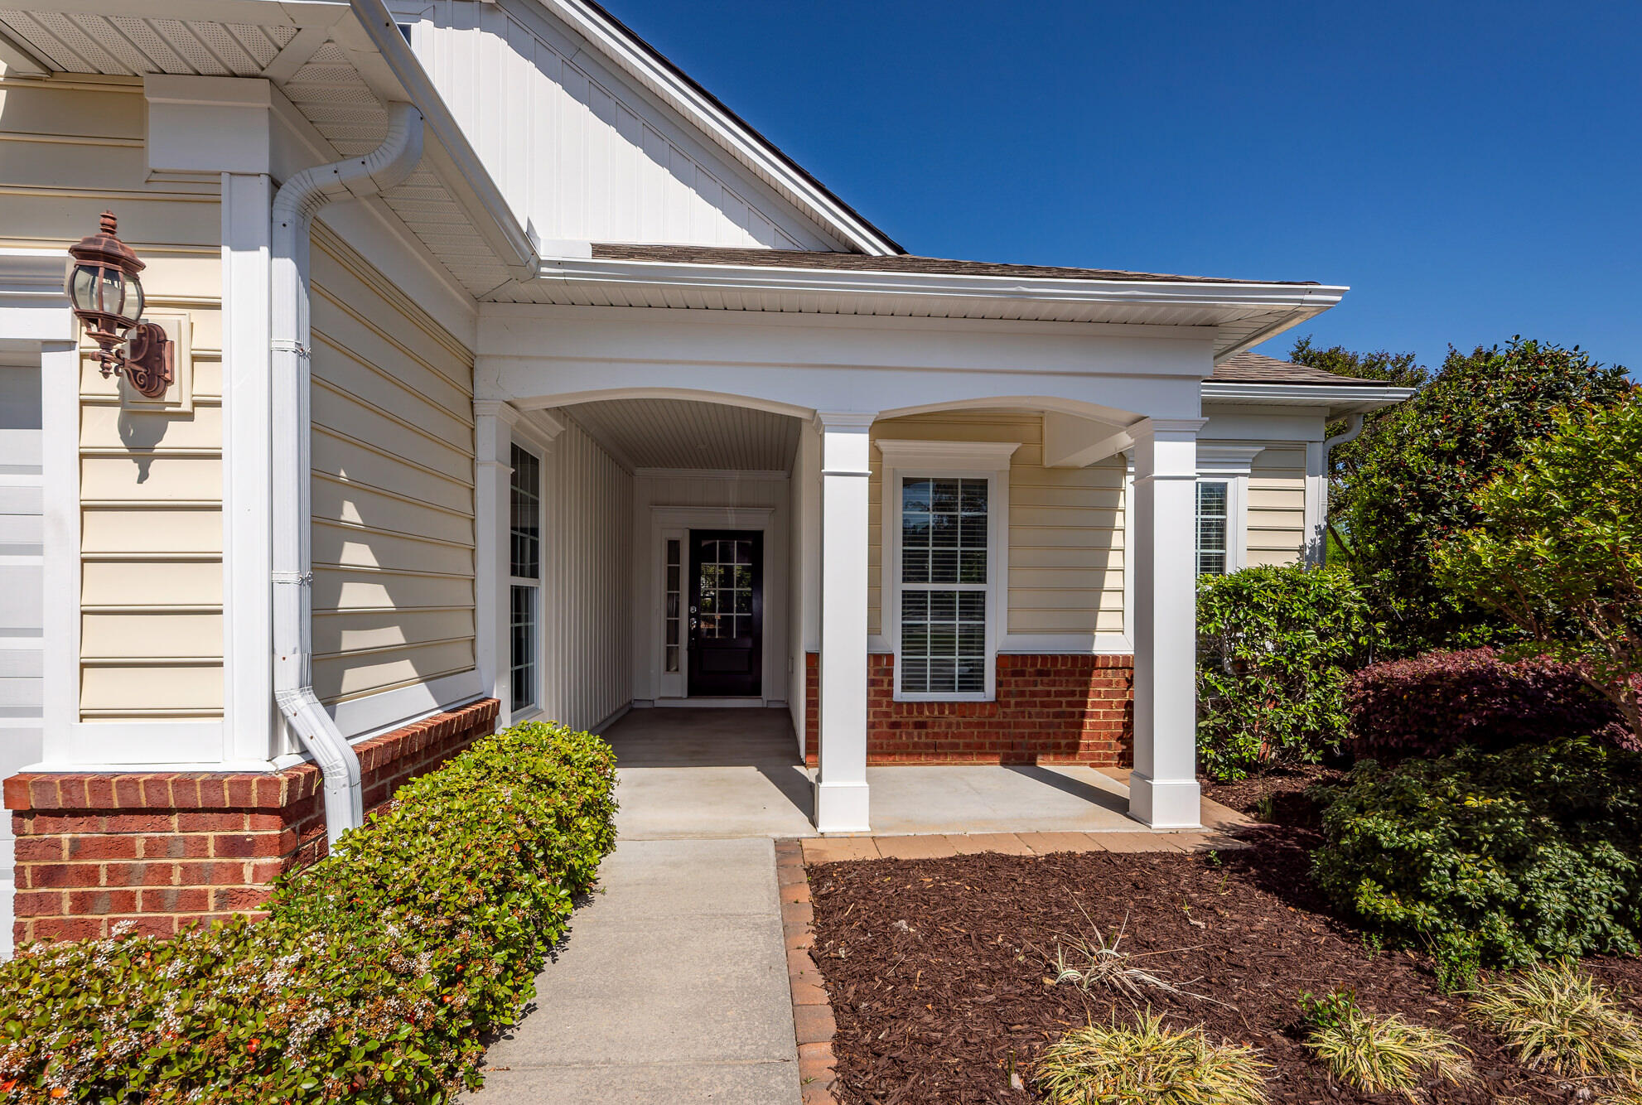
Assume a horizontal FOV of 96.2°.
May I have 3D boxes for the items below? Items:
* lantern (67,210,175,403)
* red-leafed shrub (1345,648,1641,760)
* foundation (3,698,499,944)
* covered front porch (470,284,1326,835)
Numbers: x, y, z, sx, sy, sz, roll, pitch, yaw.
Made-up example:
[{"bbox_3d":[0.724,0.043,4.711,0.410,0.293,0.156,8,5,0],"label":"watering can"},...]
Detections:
[{"bbox_3d":[-2.075,-0.730,2.180,0.170,0.510,0.270,0,-2,-4],"label":"lantern"},{"bbox_3d":[4.680,1.170,5.000,1.900,1.000,1.300,0,-2,-4],"label":"red-leafed shrub"},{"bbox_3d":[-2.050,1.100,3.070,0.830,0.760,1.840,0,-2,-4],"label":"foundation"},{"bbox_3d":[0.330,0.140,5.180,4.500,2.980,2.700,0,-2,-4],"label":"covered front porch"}]

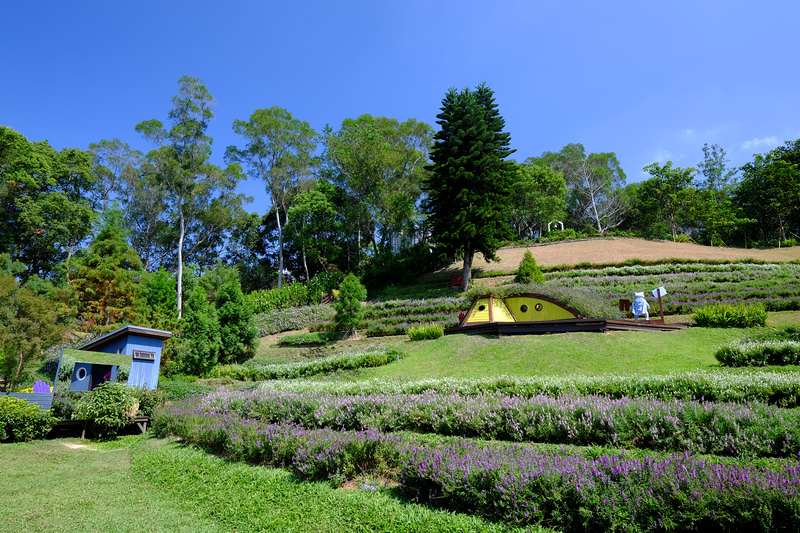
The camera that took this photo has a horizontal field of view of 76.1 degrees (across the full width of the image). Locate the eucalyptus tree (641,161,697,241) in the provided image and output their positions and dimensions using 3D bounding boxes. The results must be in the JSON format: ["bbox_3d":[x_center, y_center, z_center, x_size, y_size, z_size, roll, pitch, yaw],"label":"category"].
[{"bbox_3d":[23.528,-5.737,44.884,4.360,7.330,4.140,-3,-6,28],"label":"eucalyptus tree"}]

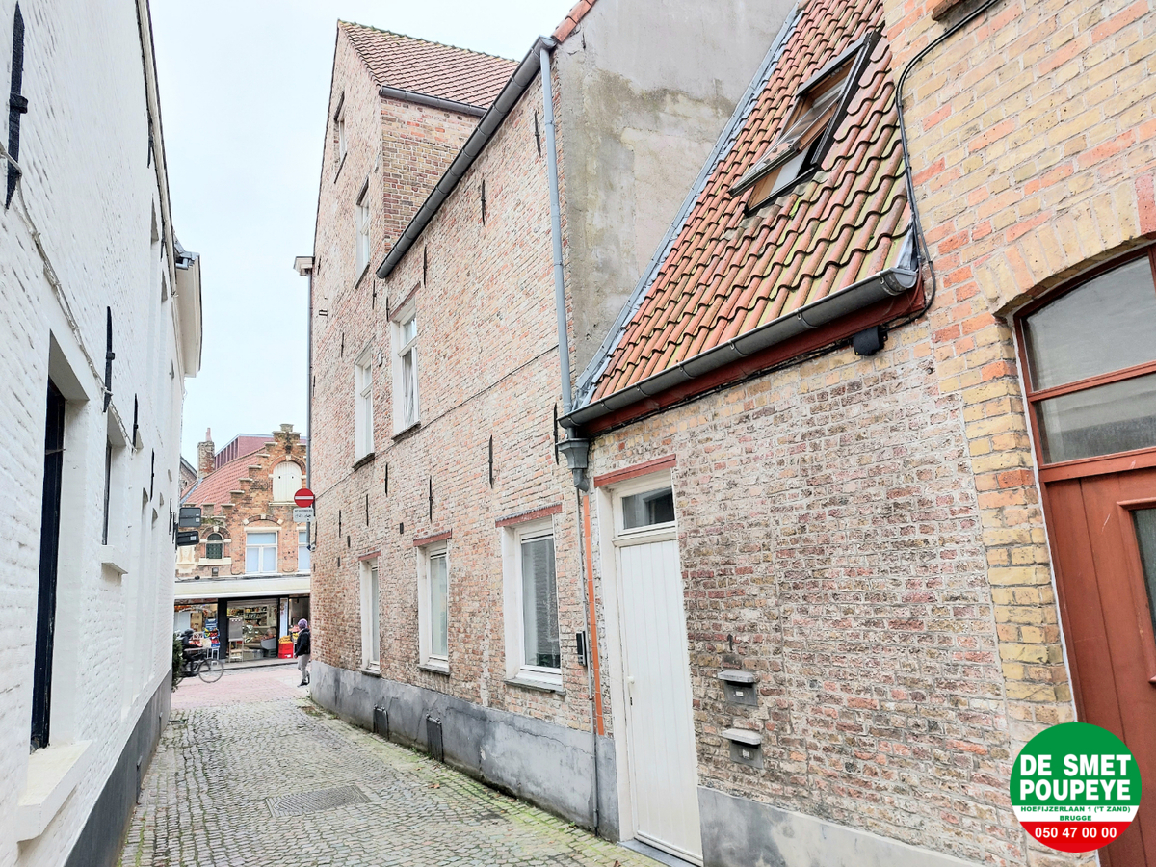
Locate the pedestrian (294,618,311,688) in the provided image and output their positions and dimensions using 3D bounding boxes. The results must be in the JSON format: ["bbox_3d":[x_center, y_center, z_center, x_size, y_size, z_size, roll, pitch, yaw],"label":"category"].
[{"bbox_3d":[-6.860,5.438,19.968,0.550,1.590,0.500,3,-12,-29],"label":"pedestrian"}]

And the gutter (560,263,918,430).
[{"bbox_3d":[0.711,-0.377,5.118,0.185,0.105,3.319,3,-12,-29],"label":"gutter"}]

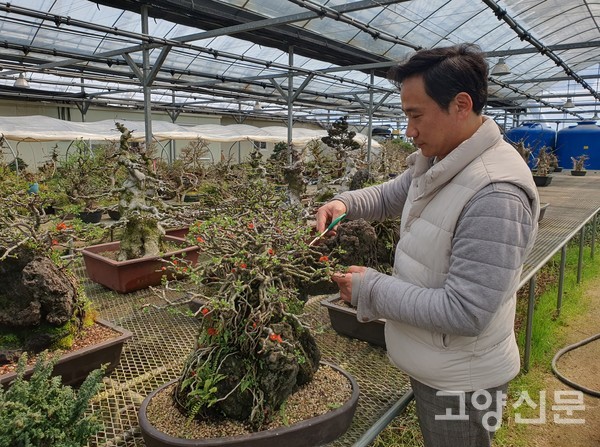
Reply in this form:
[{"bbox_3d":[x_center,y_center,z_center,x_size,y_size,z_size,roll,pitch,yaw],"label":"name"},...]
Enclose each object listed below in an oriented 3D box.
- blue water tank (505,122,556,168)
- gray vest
[{"bbox_3d":[10.531,-3.205,20.521,2.000,2.600,2.000,6,11,30],"label":"blue water tank"},{"bbox_3d":[0.390,0.050,1.150,0.320,0.620,0.460,2,10,5],"label":"gray vest"}]

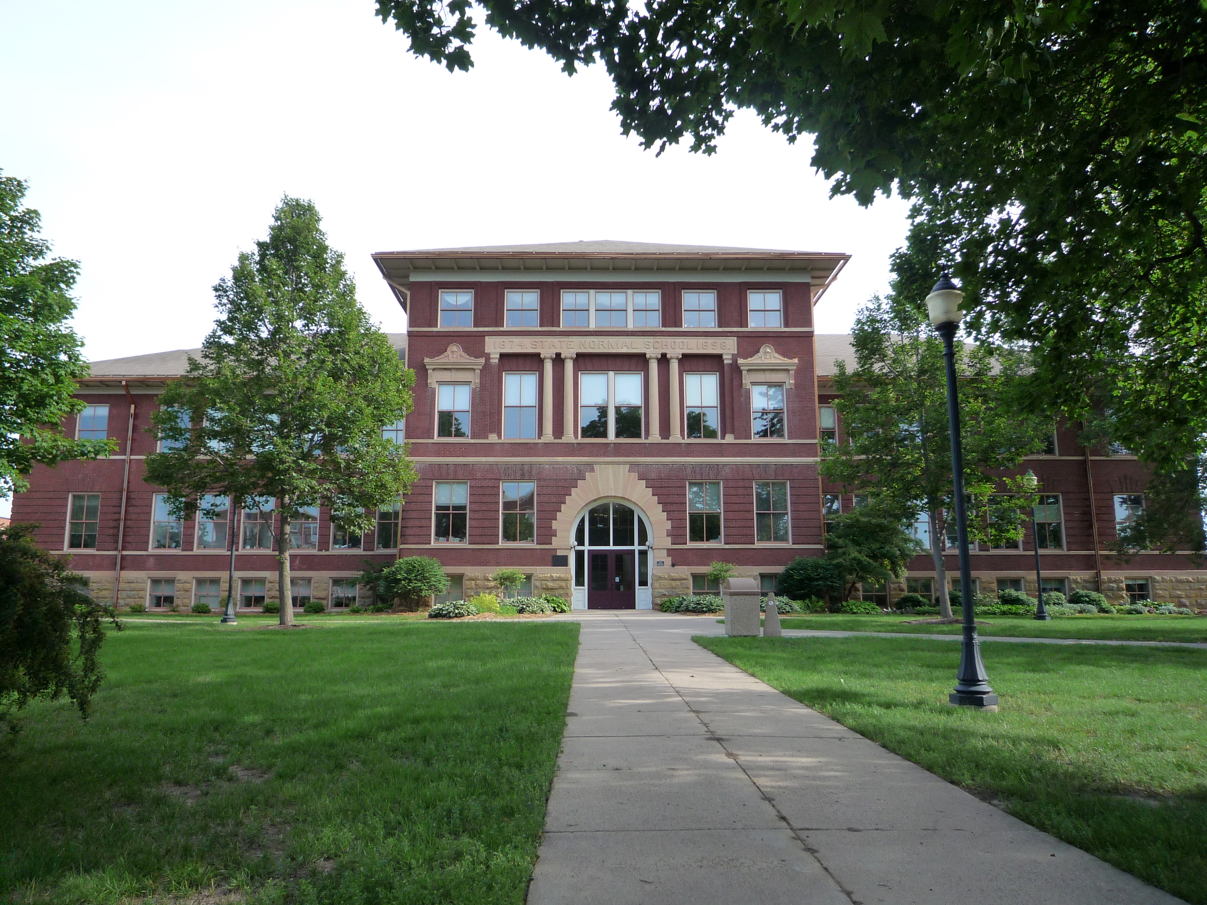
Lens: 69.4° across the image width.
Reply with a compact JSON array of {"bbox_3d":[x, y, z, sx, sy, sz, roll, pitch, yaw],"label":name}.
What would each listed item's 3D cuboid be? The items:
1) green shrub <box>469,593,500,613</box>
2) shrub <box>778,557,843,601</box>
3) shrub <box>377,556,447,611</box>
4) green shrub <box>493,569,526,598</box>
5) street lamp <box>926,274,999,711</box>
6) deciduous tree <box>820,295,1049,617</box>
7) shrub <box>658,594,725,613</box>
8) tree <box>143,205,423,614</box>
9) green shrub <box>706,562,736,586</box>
[{"bbox_3d":[-4.291,5.434,31.401,1.080,0.700,1.000,0,-9,0],"label":"green shrub"},{"bbox_3d":[7.996,5.043,33.692,2.550,1.950,2.400,0,-9,0],"label":"shrub"},{"bbox_3d":[-7.180,5.001,33.172,2.600,2.060,2.450,0,-9,0],"label":"shrub"},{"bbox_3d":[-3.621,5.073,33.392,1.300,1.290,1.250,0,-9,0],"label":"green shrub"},{"bbox_3d":[3.781,0.324,9.301,0.480,4.660,0.480,0,-9,0],"label":"street lamp"},{"bbox_3d":[10.550,-0.014,27.954,7.200,10.600,7.000,0,-9,0],"label":"deciduous tree"},{"bbox_3d":[3.441,5.735,33.035,2.500,0.700,1.400,0,-9,0],"label":"shrub"},{"bbox_3d":[-9.350,-1.449,25.402,7.700,12.750,7.500,0,-9,0],"label":"tree"},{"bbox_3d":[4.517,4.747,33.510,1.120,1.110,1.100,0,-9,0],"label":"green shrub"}]

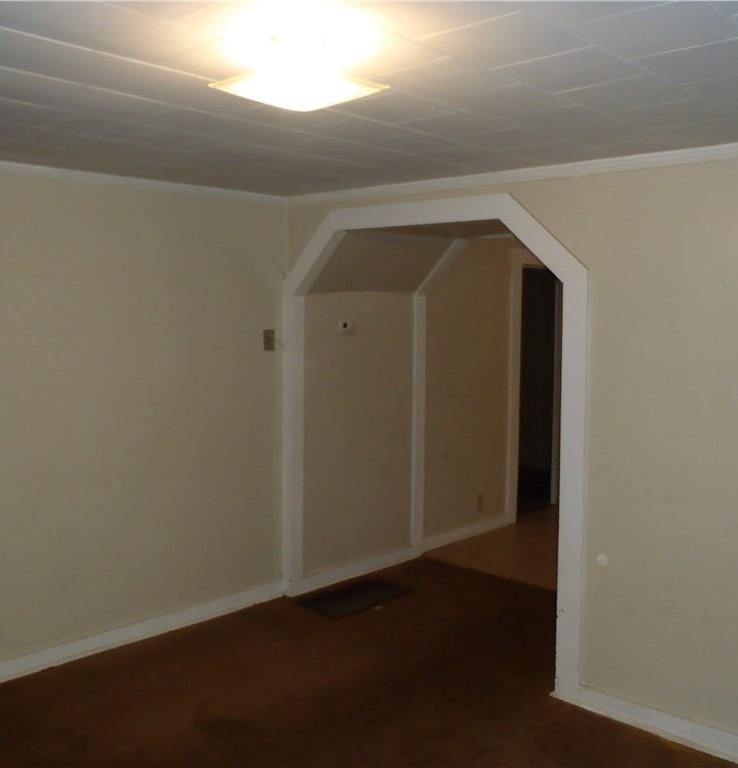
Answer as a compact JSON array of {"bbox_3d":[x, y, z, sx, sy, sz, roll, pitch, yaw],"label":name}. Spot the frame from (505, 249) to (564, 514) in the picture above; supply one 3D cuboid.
[{"bbox_3d":[1.412,0.012,6.851,0.150,2.145,1.009,5,7,43],"label":"frame"}]

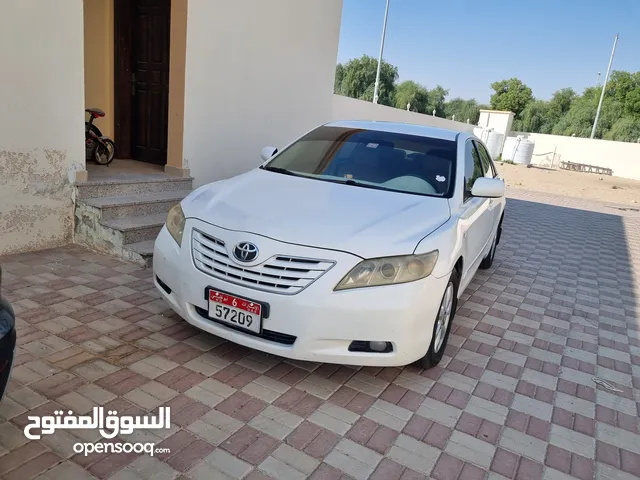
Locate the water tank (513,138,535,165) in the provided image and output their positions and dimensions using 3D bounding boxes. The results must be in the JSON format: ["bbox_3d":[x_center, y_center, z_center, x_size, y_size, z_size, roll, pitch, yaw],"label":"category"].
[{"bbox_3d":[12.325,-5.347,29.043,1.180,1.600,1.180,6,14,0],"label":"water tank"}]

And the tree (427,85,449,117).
[{"bbox_3d":[11.755,-12.778,49.036,4.000,5.720,4.000,6,14,0],"label":"tree"}]

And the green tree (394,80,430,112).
[{"bbox_3d":[8.827,-12.757,47.554,5.200,5.800,5.200,6,14,0],"label":"green tree"}]

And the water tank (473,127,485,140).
[{"bbox_3d":[10.201,-6.197,30.551,1.150,1.650,1.150,6,14,0],"label":"water tank"}]

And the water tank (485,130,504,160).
[{"bbox_3d":[10.866,-5.867,29.846,1.180,1.750,1.180,6,14,0],"label":"water tank"}]

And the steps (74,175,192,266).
[{"bbox_3d":[-1.647,-0.272,5.048,1.080,0.600,1.420,14,16,28],"label":"steps"}]

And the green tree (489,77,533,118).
[{"bbox_3d":[16.922,-11.219,43.532,5.400,6.520,5.400,6,14,0],"label":"green tree"}]

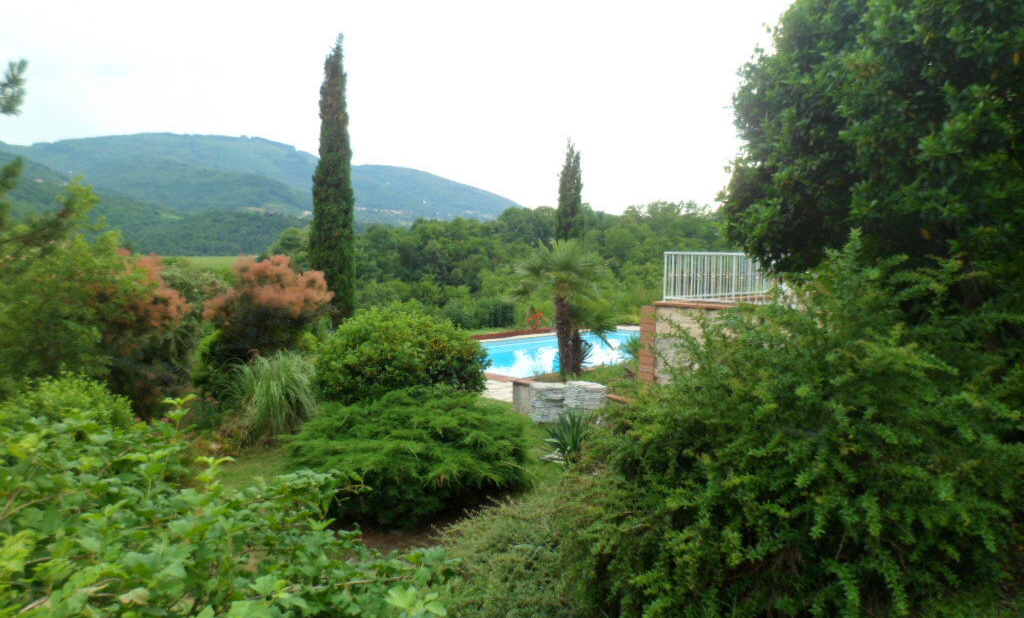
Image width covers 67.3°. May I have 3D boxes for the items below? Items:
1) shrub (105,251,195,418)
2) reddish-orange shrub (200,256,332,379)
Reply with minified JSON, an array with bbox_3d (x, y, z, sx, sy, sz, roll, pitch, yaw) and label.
[{"bbox_3d":[-6.053,0.459,12.600,1.700,2.800,1.900,0,3,-26],"label":"shrub"},{"bbox_3d":[-4.245,0.372,13.300,2.280,2.590,2.200,1,3,-18],"label":"reddish-orange shrub"}]

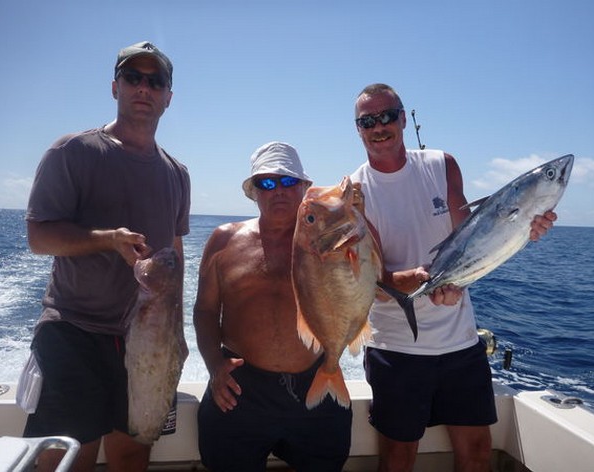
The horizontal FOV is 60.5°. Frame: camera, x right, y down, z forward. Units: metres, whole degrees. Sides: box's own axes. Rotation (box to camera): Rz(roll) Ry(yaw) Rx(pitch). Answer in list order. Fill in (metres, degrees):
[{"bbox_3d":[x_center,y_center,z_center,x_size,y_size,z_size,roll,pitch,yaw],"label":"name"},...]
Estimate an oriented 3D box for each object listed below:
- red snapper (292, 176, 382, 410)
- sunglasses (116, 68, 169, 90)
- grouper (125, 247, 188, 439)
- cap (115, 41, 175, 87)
[{"bbox_3d":[0.106,0.150,1.330,0.220,0.585,0.110,3,1,18],"label":"red snapper"},{"bbox_3d":[-0.469,-0.461,1.555,0.142,0.045,0.140,10,2,-18],"label":"sunglasses"},{"bbox_3d":[-0.392,0.300,1.420,0.155,0.540,0.115,3,1,-30],"label":"grouper"},{"bbox_3d":[-0.469,-0.521,1.560,0.175,0.130,0.265,8,-5,-17],"label":"cap"}]

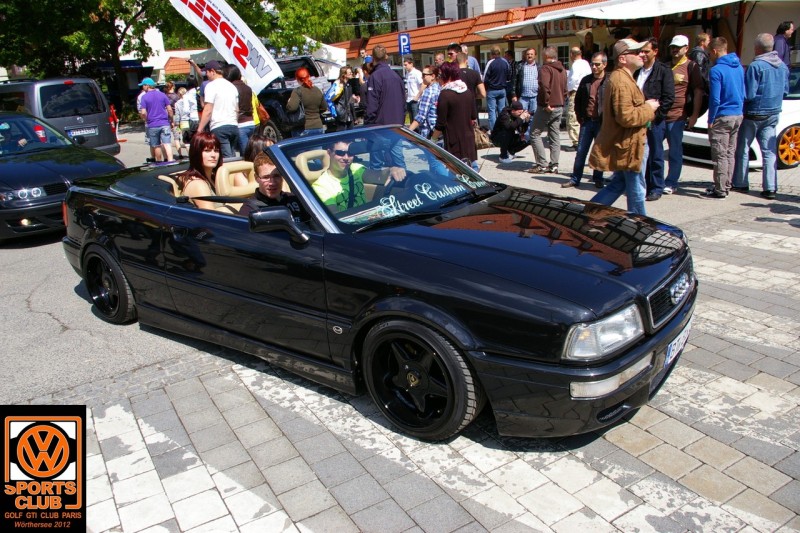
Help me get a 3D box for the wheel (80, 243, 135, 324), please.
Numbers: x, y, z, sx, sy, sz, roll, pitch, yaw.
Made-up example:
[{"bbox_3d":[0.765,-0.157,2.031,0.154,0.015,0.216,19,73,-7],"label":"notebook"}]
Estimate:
[{"bbox_3d":[-1.978,0.090,4.233,0.599,0.599,0.210,11,21,35],"label":"wheel"}]

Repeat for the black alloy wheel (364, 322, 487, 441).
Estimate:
[{"bbox_3d":[0.118,0.488,2.758,0.599,0.599,0.210,11,21,35],"label":"black alloy wheel"}]

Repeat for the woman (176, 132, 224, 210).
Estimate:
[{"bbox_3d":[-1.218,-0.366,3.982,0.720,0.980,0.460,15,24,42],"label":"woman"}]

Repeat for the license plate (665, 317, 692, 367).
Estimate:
[{"bbox_3d":[1.293,0.352,2.780,0.030,0.115,0.520,11,21,35],"label":"license plate"}]

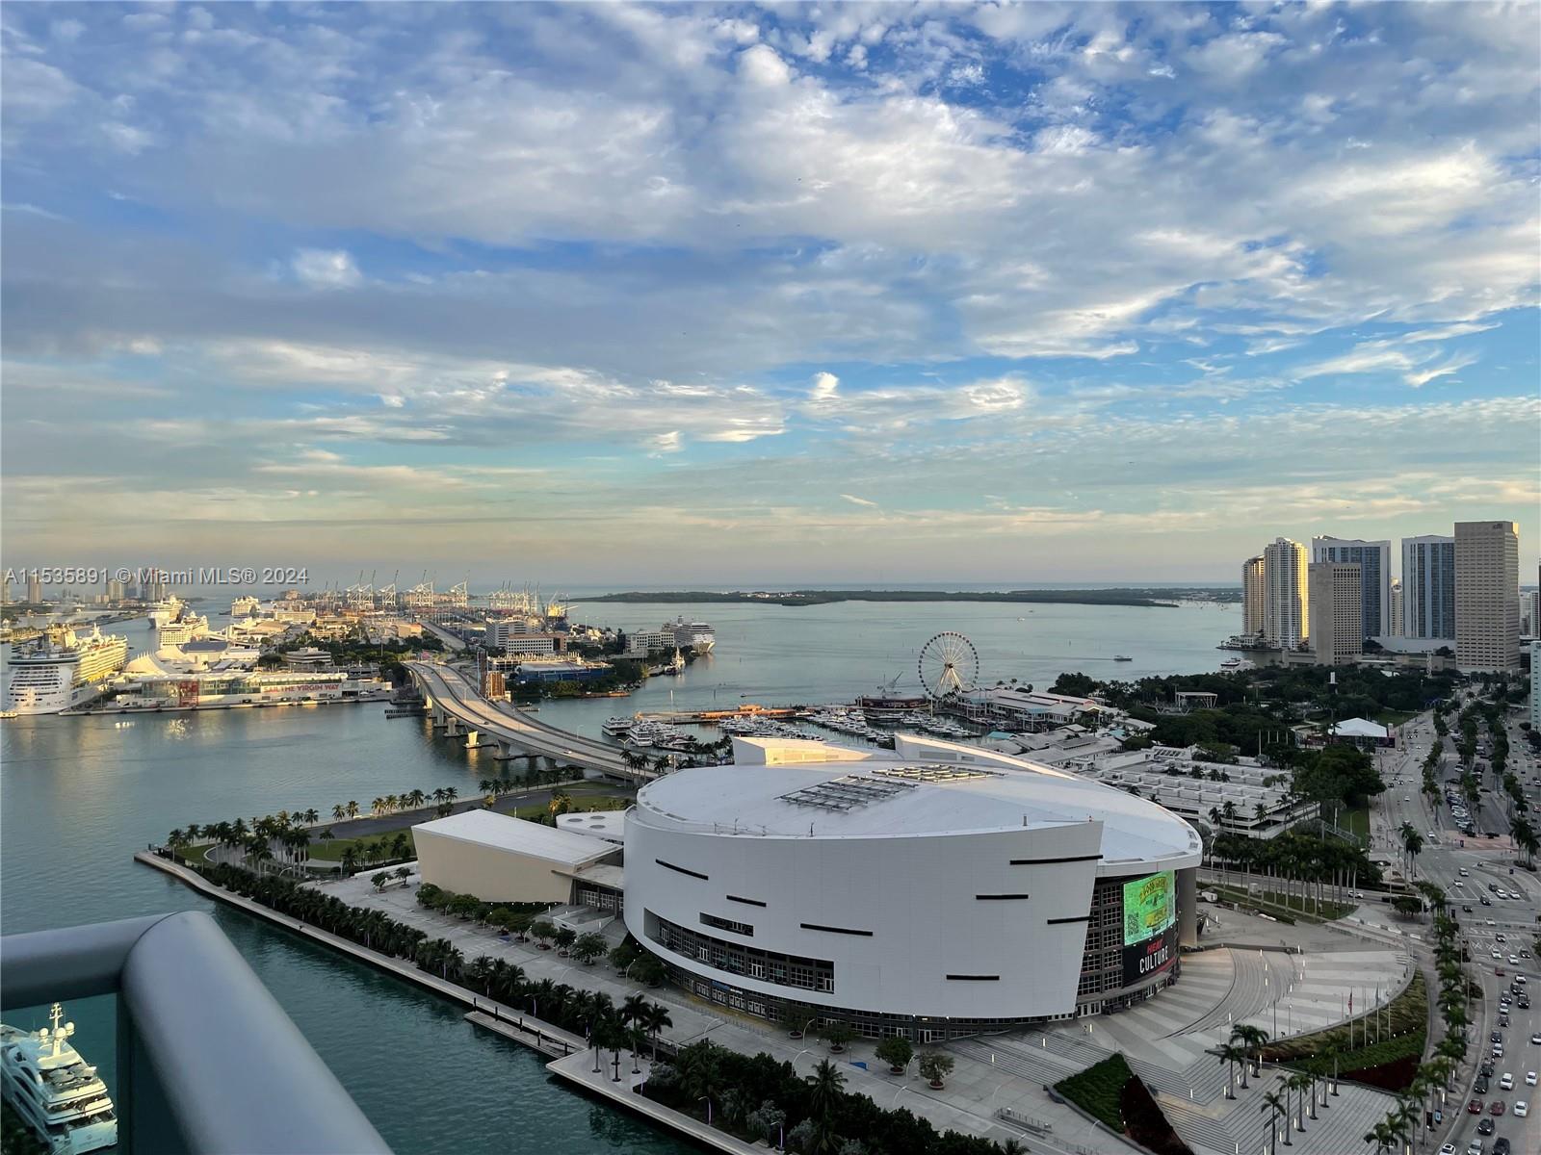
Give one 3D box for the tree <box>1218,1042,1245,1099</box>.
[{"bbox_3d":[80.020,85.630,200.700,4.400,9.500,4.400,0,0,25],"label":"tree"}]

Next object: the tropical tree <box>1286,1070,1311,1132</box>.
[{"bbox_3d":[87.960,87.050,191.980,4.300,9.600,4.300,0,0,25],"label":"tropical tree"}]

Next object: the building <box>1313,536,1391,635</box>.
[{"bbox_3d":[694.820,19.180,1385.000,80.320,134.000,24.000,0,0,43],"label":"building"}]

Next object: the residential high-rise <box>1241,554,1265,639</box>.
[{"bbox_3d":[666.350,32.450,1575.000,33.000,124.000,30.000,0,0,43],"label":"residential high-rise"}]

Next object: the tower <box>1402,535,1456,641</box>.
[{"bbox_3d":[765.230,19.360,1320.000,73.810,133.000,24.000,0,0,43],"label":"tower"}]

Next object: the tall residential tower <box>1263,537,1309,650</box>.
[{"bbox_3d":[686.320,20.850,1540.000,45.320,147.000,33.000,0,0,43],"label":"tall residential tower"}]

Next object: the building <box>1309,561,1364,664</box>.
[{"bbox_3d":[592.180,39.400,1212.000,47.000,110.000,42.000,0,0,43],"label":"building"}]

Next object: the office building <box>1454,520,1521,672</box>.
[{"bbox_3d":[702.790,19.920,1134.000,43.370,148.000,52.000,0,0,45],"label":"office building"}]

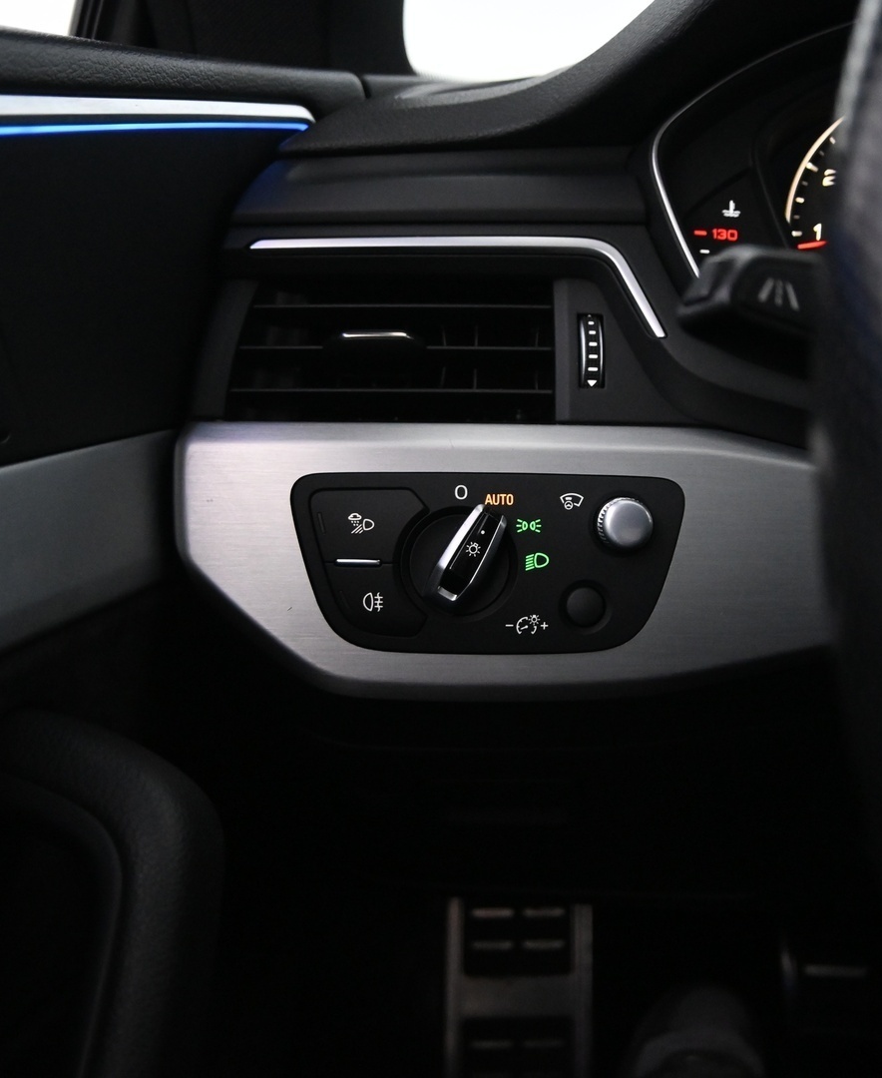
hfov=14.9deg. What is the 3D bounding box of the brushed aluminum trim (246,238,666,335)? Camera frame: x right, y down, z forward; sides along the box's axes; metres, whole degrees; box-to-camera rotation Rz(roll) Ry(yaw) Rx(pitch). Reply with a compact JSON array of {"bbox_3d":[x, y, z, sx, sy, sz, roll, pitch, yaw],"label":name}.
[{"bbox_3d":[0.005,-0.073,0.975,0.122,0.028,0.020,0,8,2],"label":"brushed aluminum trim"}]

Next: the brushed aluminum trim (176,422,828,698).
[{"bbox_3d":[0.024,0.006,0.960,0.200,0.076,0.040,0,8,2],"label":"brushed aluminum trim"}]

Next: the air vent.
[{"bbox_3d":[-0.015,-0.055,0.975,0.096,0.041,0.030,0,8,2],"label":"air vent"}]

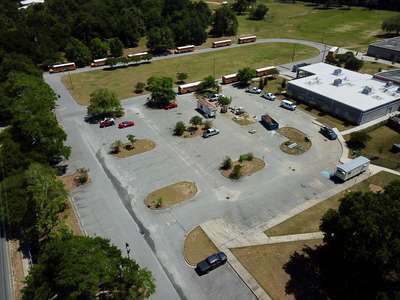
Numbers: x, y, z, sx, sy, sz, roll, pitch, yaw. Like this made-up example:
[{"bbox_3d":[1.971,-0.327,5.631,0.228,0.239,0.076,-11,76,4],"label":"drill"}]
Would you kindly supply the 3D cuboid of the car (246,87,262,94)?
[{"bbox_3d":[20.860,-23.040,116.320,5.600,1.900,2.000,9,33,16],"label":"car"}]

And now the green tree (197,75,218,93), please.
[{"bbox_3d":[3.180,-26.870,119.960,7.500,5.700,7.400,-1,32,0],"label":"green tree"}]

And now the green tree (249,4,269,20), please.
[{"bbox_3d":[51.980,-118.510,257.780,14.000,11.000,14.000,-1,32,0],"label":"green tree"}]

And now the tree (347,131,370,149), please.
[{"bbox_3d":[43.180,-2.720,81.260,4.700,3.700,4.700,-1,32,0],"label":"tree"}]

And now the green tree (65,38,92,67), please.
[{"bbox_3d":[-60.230,-48.320,149.180,12.410,12.790,12.410,-1,33,0],"label":"green tree"}]

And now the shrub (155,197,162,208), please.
[{"bbox_3d":[-8.770,11.000,63.780,1.600,2.400,1.600,-1,32,0],"label":"shrub"}]

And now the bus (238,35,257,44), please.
[{"bbox_3d":[29.970,-68.920,188.660,11.900,3.100,2.500,-14,35,-20],"label":"bus"}]

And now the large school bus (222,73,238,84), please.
[{"bbox_3d":[15.170,-30.900,128.010,12.000,3.100,2.450,-18,36,-25],"label":"large school bus"}]

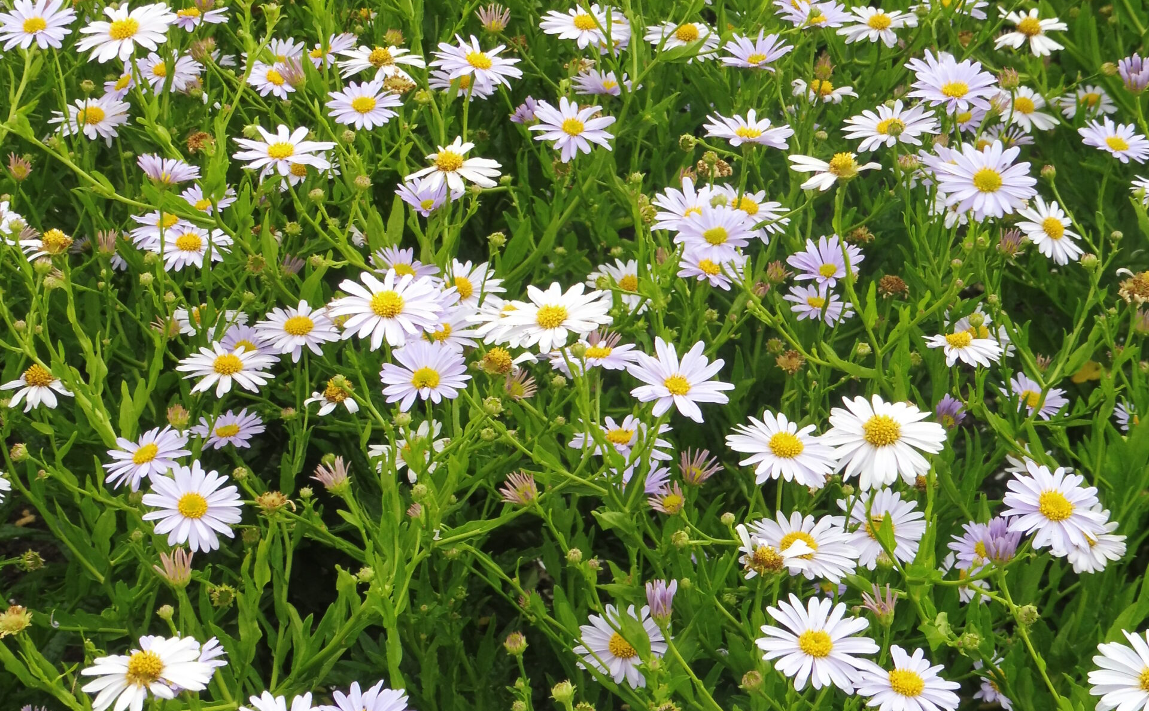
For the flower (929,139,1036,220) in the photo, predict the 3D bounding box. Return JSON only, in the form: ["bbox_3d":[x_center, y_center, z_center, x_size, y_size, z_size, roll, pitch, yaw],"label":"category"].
[{"bbox_3d":[0.179,-0.077,0.980,0.044,0.014,0.044,0,56,10],"label":"flower"}]

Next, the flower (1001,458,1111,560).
[{"bbox_3d":[0.172,0.055,0.810,0.039,0.011,0.039,5,53,-7],"label":"flower"}]

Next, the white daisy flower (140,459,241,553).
[{"bbox_3d":[-0.152,0.060,0.895,0.041,0.013,0.041,0,58,-10],"label":"white daisy flower"}]

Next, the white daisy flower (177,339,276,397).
[{"bbox_3d":[-0.145,0.005,0.940,0.041,0.013,0.041,0,38,-9],"label":"white daisy flower"}]

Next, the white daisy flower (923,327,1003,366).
[{"bbox_3d":[0.160,-0.003,0.930,0.033,0.012,0.033,3,31,10],"label":"white daisy flower"}]

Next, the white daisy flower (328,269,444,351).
[{"bbox_3d":[-0.067,-0.016,0.800,0.040,0.011,0.040,0,45,-5],"label":"white daisy flower"}]

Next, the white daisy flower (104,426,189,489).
[{"bbox_3d":[-0.171,0.041,0.900,0.035,0.010,0.035,-7,40,6],"label":"white daisy flower"}]

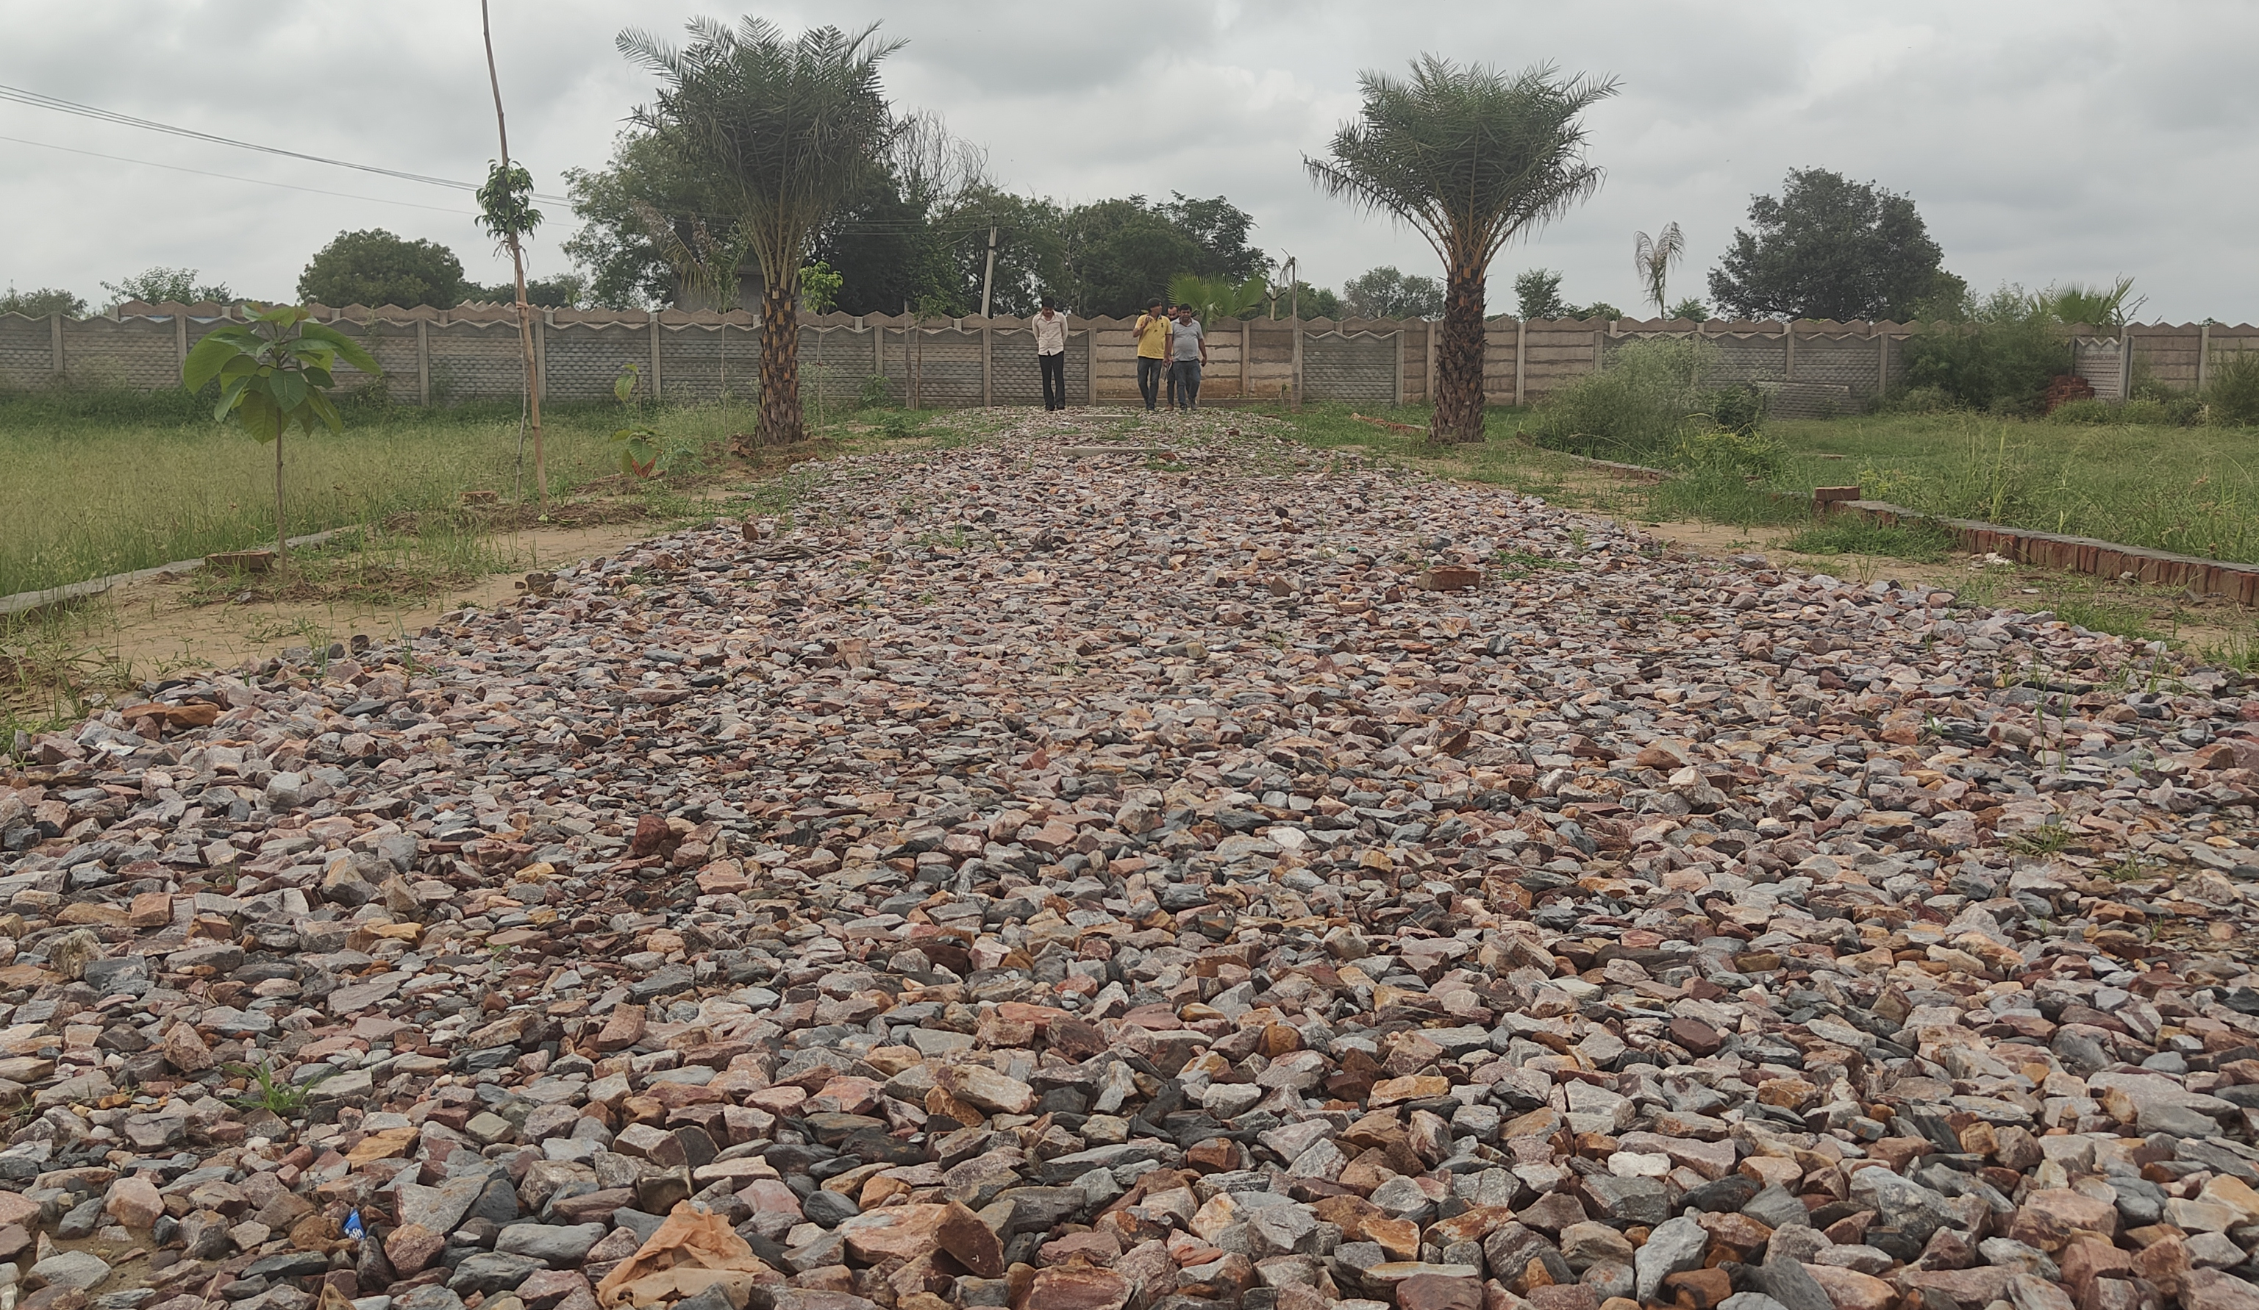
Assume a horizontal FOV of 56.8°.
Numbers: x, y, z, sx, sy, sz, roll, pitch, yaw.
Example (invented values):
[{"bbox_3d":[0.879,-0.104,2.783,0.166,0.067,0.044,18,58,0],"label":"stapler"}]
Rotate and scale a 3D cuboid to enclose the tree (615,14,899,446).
[{"bbox_3d":[-3.516,-4.025,19.933,2.648,4.013,2.648,0,8,0],"label":"tree"}]

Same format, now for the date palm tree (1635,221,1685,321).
[{"bbox_3d":[12.466,-8.171,49.342,1.163,4.094,1.163,0,8,0],"label":"date palm tree"}]

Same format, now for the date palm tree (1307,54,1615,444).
[{"bbox_3d":[3.142,-3.855,19.957,2.919,3.669,2.919,0,8,0],"label":"date palm tree"}]

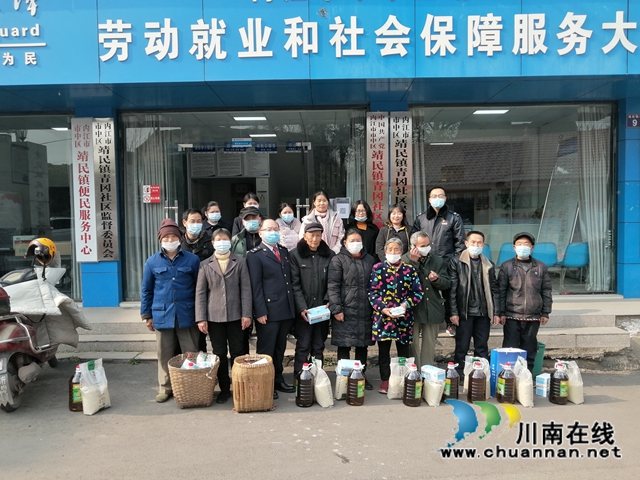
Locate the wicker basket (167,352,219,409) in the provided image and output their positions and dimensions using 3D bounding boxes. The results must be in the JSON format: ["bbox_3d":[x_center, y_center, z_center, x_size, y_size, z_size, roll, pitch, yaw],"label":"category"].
[{"bbox_3d":[-1.112,1.240,4.407,0.450,0.360,0.430,-1,2,0],"label":"wicker basket"}]

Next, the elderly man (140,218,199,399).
[{"bbox_3d":[-1.379,0.644,4.635,0.520,1.660,0.360,-1,3,-7],"label":"elderly man"}]

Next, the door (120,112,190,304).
[{"bbox_3d":[-2.410,-0.465,7.315,0.969,2.719,0.060,-1,2,0],"label":"door"}]

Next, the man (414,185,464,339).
[{"bbox_3d":[1.397,0.227,5.896,0.590,1.712,0.360,-1,2,3],"label":"man"}]

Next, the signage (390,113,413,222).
[{"bbox_3d":[1.155,-0.782,7.094,0.310,2.038,0.050,-1,2,0],"label":"signage"}]

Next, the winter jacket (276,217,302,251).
[{"bbox_3d":[-0.368,0.061,5.928,0.460,0.680,0.280,-1,2,-3],"label":"winter jacket"}]

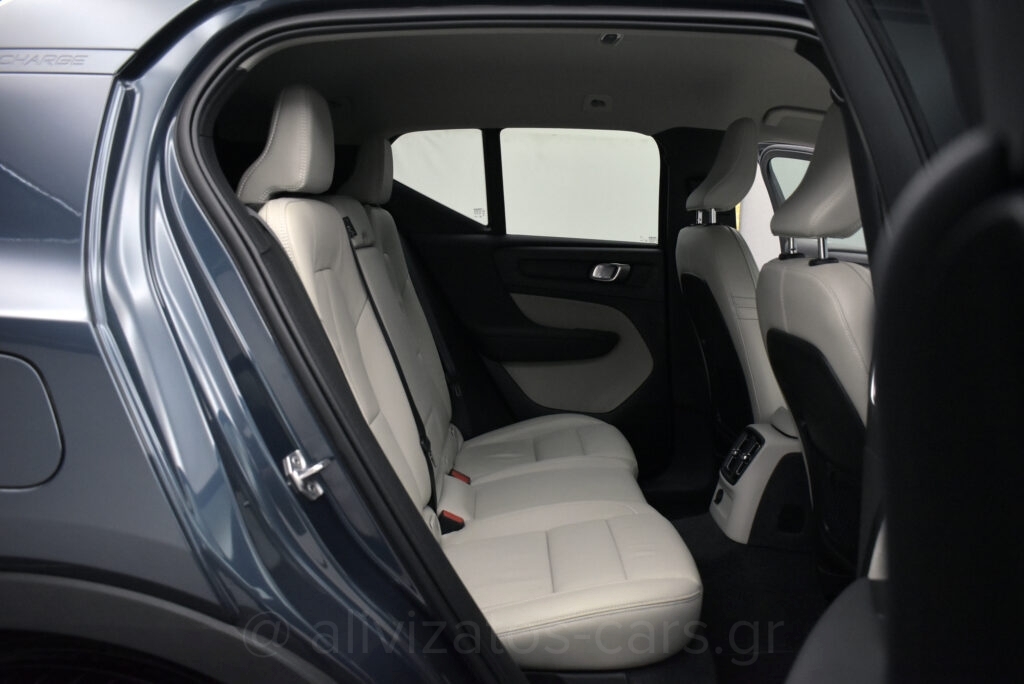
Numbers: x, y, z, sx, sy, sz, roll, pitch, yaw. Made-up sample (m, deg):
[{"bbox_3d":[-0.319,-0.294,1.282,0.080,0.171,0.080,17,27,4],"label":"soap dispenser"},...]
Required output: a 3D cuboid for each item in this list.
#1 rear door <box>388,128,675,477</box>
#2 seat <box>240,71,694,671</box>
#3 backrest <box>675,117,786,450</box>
[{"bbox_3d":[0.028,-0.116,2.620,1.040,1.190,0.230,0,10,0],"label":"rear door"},{"bbox_3d":[-0.066,-0.011,1.685,0.843,0.937,1.290,1,8,0],"label":"seat"},{"bbox_3d":[0.670,-0.153,2.175,0.360,0.930,0.510,0,8,0],"label":"backrest"}]

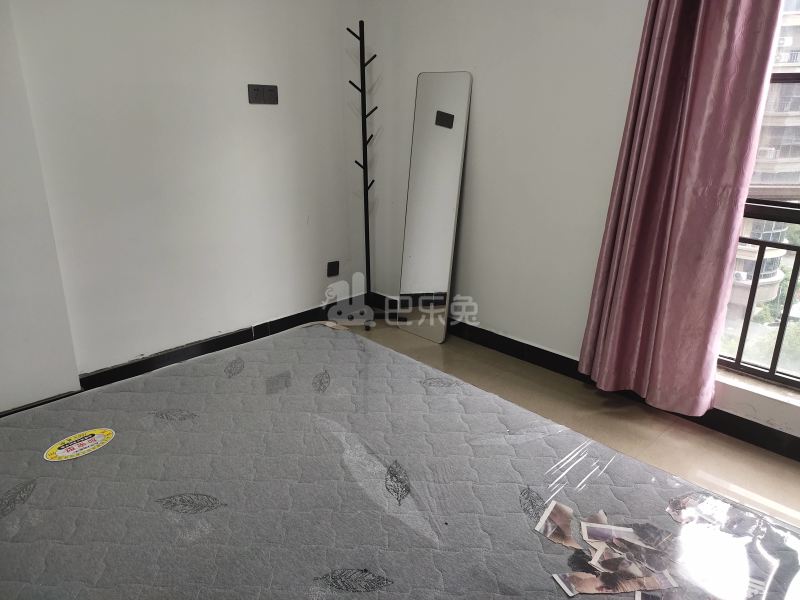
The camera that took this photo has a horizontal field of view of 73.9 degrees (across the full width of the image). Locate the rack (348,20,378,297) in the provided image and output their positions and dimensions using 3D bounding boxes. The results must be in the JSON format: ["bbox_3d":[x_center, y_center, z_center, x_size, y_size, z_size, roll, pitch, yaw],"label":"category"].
[{"bbox_3d":[-0.184,-0.699,3.139,0.330,1.710,0.330,1,19,0],"label":"rack"}]

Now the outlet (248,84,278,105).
[{"bbox_3d":[-0.705,-1.066,2.763,0.172,0.088,0.010,-18,26,-42],"label":"outlet"}]

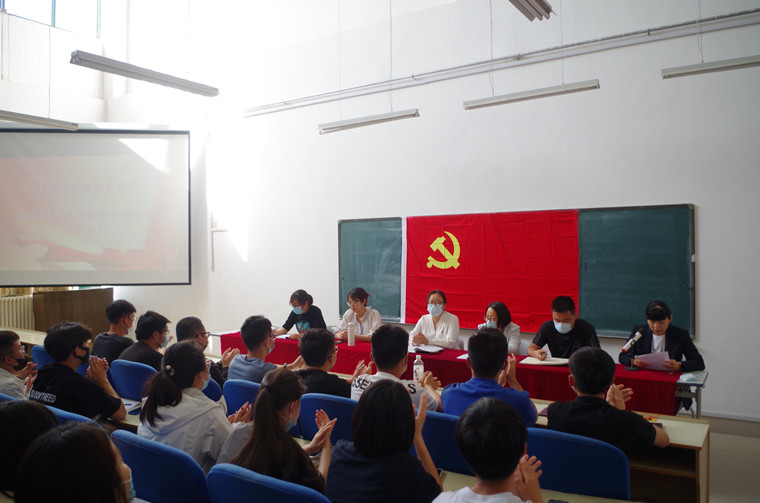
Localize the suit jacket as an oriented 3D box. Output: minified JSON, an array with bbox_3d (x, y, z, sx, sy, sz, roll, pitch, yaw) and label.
[{"bbox_3d":[1.950,0.730,3.990,0.560,0.580,0.450,-1,0,33],"label":"suit jacket"}]

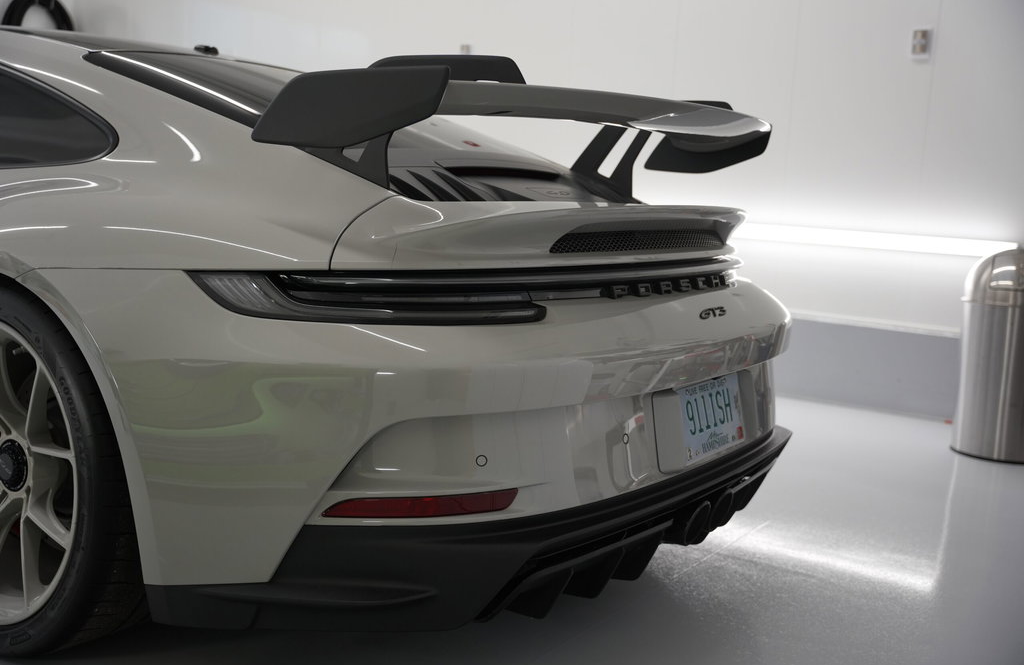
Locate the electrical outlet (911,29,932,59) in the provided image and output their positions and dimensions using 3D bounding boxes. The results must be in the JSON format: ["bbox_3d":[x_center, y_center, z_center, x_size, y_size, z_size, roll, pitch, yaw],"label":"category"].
[{"bbox_3d":[1.660,-1.175,4.397,0.073,0.116,0.025,7,10,27],"label":"electrical outlet"}]

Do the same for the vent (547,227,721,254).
[{"bbox_3d":[0.282,-0.196,2.239,0.055,0.047,0.800,8,10,32],"label":"vent"}]

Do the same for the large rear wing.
[{"bbox_3d":[0.098,-0.407,2.335,0.470,0.255,1.470,8,10,32],"label":"large rear wing"}]

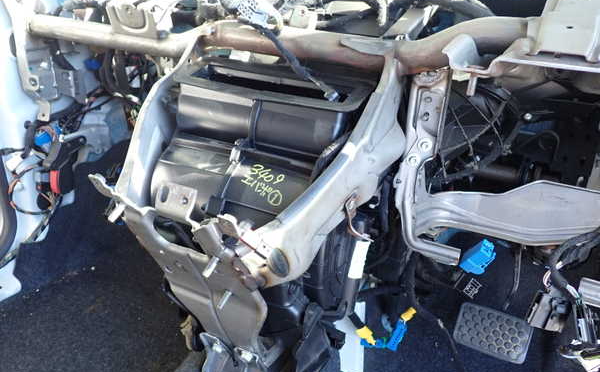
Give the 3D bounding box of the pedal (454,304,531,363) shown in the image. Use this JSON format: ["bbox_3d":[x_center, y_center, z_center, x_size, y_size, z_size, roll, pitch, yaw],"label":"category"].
[{"bbox_3d":[0.348,0.265,0.939,0.120,0.073,0.030,13,-10,20],"label":"pedal"}]

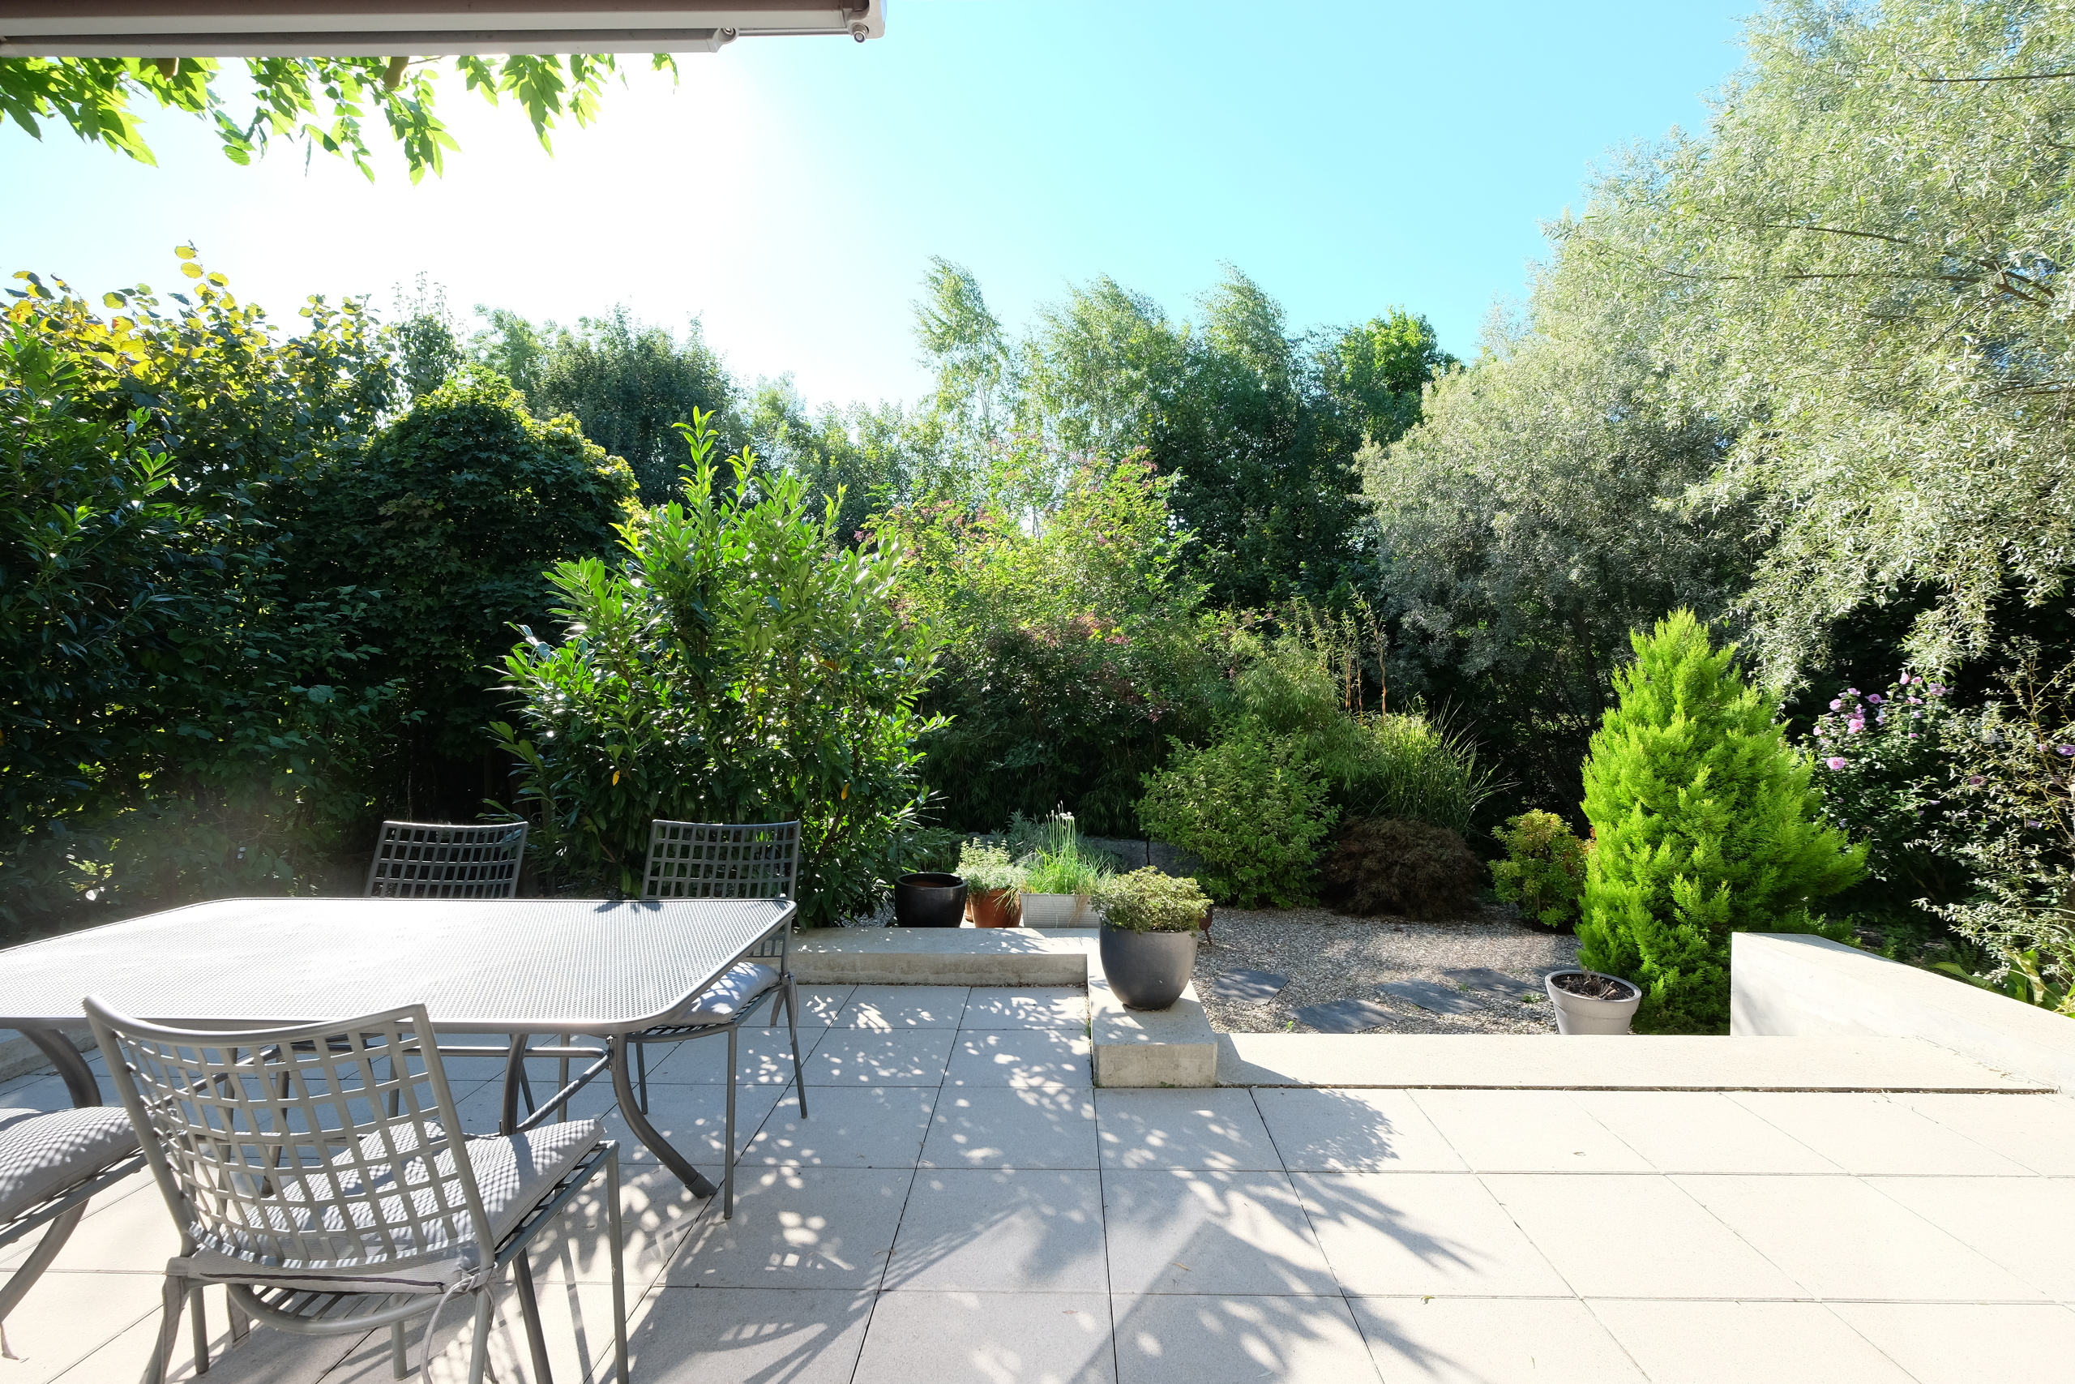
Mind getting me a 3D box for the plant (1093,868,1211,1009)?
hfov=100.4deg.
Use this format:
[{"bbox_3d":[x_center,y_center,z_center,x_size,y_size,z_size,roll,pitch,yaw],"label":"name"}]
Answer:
[{"bbox_3d":[0.445,0.929,3.333,0.450,0.510,0.430,0,1,0],"label":"plant"}]

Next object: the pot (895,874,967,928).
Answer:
[{"bbox_3d":[-0.545,1.149,4.516,0.370,0.300,0.370,0,1,0],"label":"pot"}]

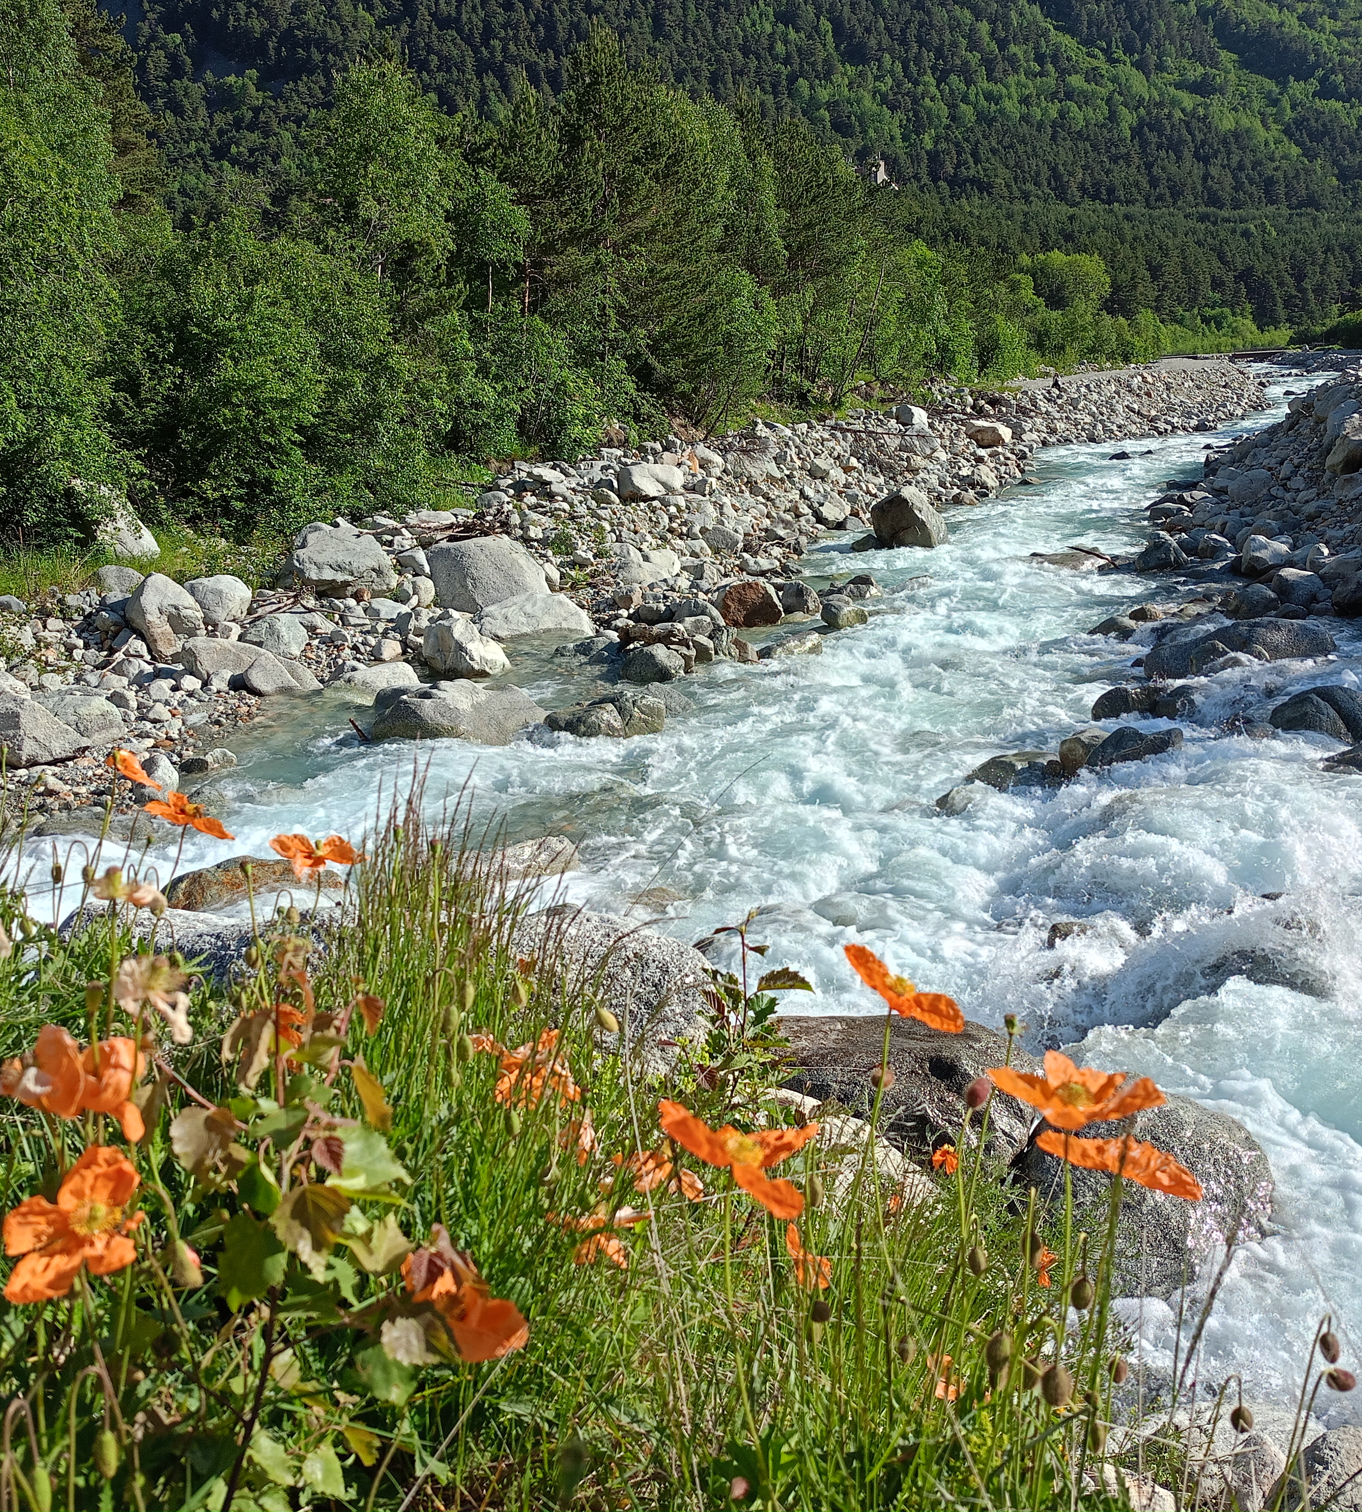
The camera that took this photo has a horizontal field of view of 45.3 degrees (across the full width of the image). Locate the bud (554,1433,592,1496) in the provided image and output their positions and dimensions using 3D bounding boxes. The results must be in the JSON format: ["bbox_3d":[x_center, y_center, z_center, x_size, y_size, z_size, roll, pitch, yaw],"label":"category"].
[{"bbox_3d":[-0.029,0.191,0.440,0.010,0.019,0.010,6,13,0],"label":"bud"}]

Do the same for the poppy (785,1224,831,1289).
[{"bbox_3d":[0.094,0.369,1.200,0.036,0.036,0.038,0,13,0],"label":"poppy"}]

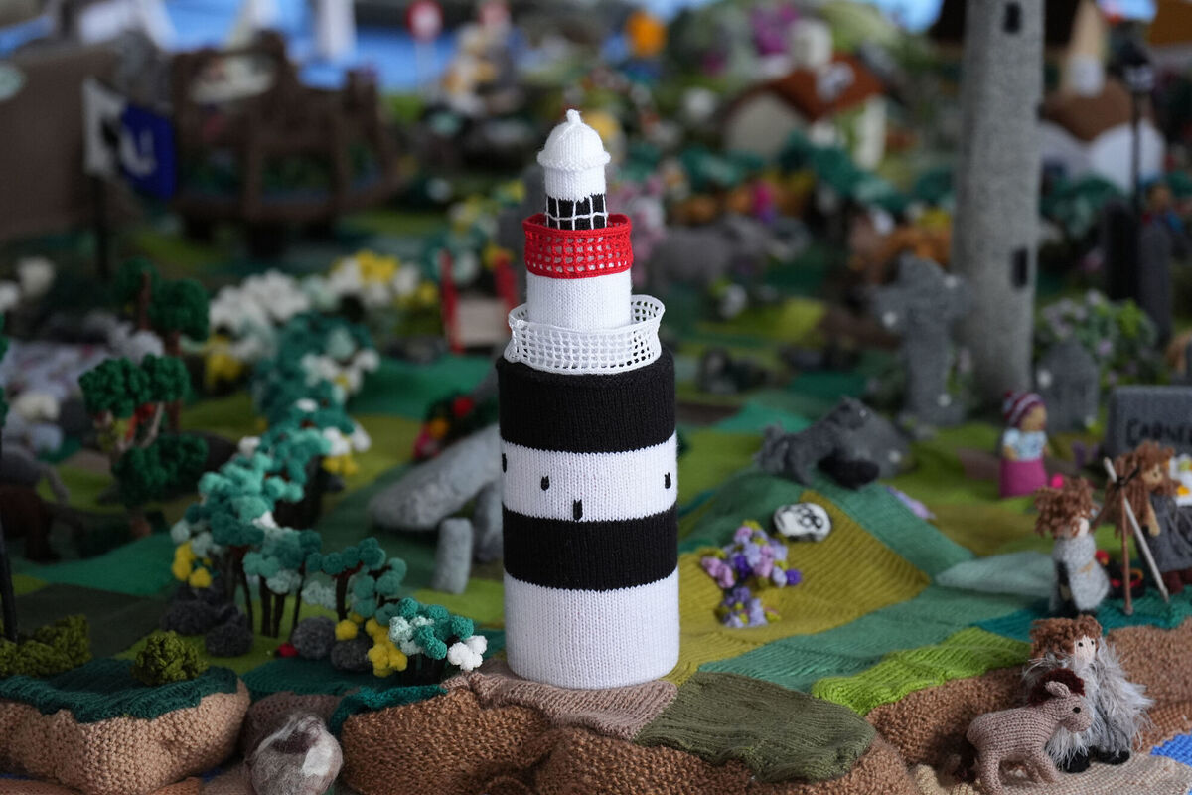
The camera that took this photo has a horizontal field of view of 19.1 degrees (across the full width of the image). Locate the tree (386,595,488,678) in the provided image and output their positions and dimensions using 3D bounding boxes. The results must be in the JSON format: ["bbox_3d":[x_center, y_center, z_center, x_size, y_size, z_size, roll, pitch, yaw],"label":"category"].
[{"bbox_3d":[-0.107,0.162,2.378,0.065,0.050,0.055,0,13,0],"label":"tree"}]

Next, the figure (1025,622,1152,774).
[{"bbox_3d":[0.334,0.202,2.407,0.080,0.098,0.062,-8,15,-29],"label":"figure"}]

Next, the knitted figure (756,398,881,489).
[{"bbox_3d":[0.173,0.036,2.740,0.090,0.066,0.042,2,14,10],"label":"knitted figure"}]

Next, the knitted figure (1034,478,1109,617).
[{"bbox_3d":[0.338,0.106,2.516,0.048,0.093,0.055,4,14,15],"label":"knitted figure"}]

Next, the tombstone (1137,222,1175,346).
[{"bbox_3d":[0.527,-0.106,3.336,0.034,0.123,0.022,-2,14,-10],"label":"tombstone"}]

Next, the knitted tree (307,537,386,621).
[{"bbox_3d":[-0.174,0.131,2.478,0.051,0.063,0.045,0,13,0],"label":"knitted tree"}]

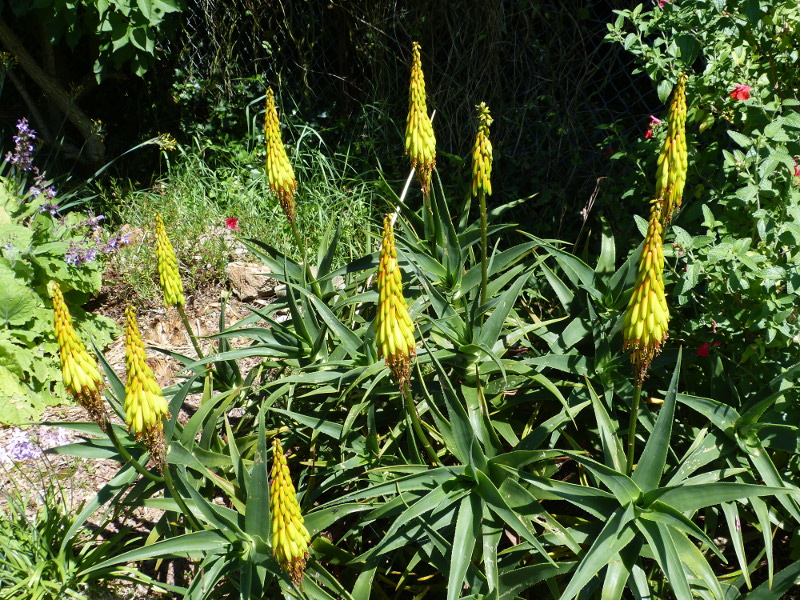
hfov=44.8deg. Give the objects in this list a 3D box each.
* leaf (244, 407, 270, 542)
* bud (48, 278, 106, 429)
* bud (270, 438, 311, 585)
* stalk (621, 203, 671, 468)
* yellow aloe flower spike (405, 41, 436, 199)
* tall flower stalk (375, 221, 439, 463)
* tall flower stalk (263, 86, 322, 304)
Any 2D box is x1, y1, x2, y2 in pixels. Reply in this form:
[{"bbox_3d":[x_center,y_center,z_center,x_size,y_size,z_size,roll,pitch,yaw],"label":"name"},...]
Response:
[{"bbox_3d":[-0.245,0.306,1.700,0.040,0.245,0.030,4,6,-2],"label":"leaf"},{"bbox_3d":[-0.559,0.100,1.700,0.066,0.278,0.064,-7,24,3],"label":"bud"},{"bbox_3d":[-0.185,0.356,1.620,0.062,0.292,0.060,-4,24,2],"label":"bud"},{"bbox_3d":[0.395,0.071,1.560,0.076,0.487,0.074,-2,24,1],"label":"stalk"},{"bbox_3d":[0.048,-0.393,2.150,0.068,0.343,0.066,-3,24,1],"label":"yellow aloe flower spike"},{"bbox_3d":[0.013,0.083,1.720,0.080,0.498,0.070,-7,24,3],"label":"tall flower stalk"},{"bbox_3d":[-0.238,-0.231,2.180,0.074,0.498,0.068,-8,24,3],"label":"tall flower stalk"}]

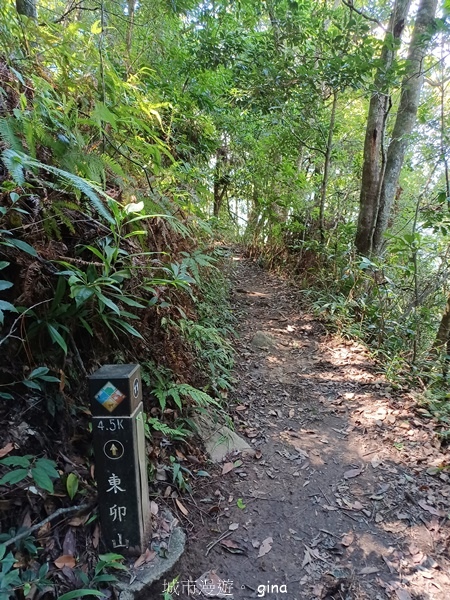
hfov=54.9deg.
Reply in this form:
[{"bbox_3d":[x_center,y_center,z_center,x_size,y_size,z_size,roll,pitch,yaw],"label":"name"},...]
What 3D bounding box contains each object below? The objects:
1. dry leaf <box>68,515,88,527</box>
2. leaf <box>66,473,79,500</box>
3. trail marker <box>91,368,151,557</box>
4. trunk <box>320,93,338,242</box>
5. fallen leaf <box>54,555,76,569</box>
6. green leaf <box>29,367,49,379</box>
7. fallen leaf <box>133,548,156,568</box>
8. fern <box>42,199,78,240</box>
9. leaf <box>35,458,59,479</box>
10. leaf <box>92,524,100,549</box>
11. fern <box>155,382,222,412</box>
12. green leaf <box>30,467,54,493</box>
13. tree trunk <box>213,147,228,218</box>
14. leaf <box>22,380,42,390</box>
[{"bbox_3d":[-0.615,0.926,1.820,0.083,0.022,0.050,-1,25,-14],"label":"dry leaf"},{"bbox_3d":[-0.608,0.746,1.730,0.046,0.108,0.030,-2,8,0],"label":"leaf"},{"bbox_3d":[-0.401,0.618,1.694,0.150,0.701,0.150,-1,8,4],"label":"trail marker"},{"bbox_3d":[1.855,-2.347,7.755,0.110,2.620,0.110,3,11,-1],"label":"trunk"},{"bbox_3d":[-0.626,1.026,1.700,0.080,0.020,0.055,4,21,-1],"label":"fallen leaf"},{"bbox_3d":[-0.765,0.299,1.780,0.077,0.033,0.050,-2,8,0],"label":"green leaf"},{"bbox_3d":[-0.303,0.978,1.640,0.084,0.027,0.075,-2,8,0],"label":"fallen leaf"},{"bbox_3d":[-0.930,-0.455,2.450,0.170,0.220,0.140,-9,13,-37],"label":"fern"},{"bbox_3d":[-0.764,0.727,1.860,0.133,0.022,0.060,27,38,17],"label":"leaf"},{"bbox_3d":[-0.495,0.912,1.670,0.029,0.080,0.030,-2,8,0],"label":"leaf"},{"bbox_3d":[-0.225,0.585,2.600,0.350,0.140,0.200,-5,12,-20],"label":"fern"},{"bbox_3d":[-0.766,0.759,1.821,0.150,0.022,0.060,32,40,24],"label":"green leaf"},{"bbox_3d":[-0.109,-2.847,10.500,0.380,1.750,0.340,-2,8,0],"label":"tree trunk"},{"bbox_3d":[-0.782,0.348,1.760,0.075,0.030,0.050,-2,8,0],"label":"leaf"}]

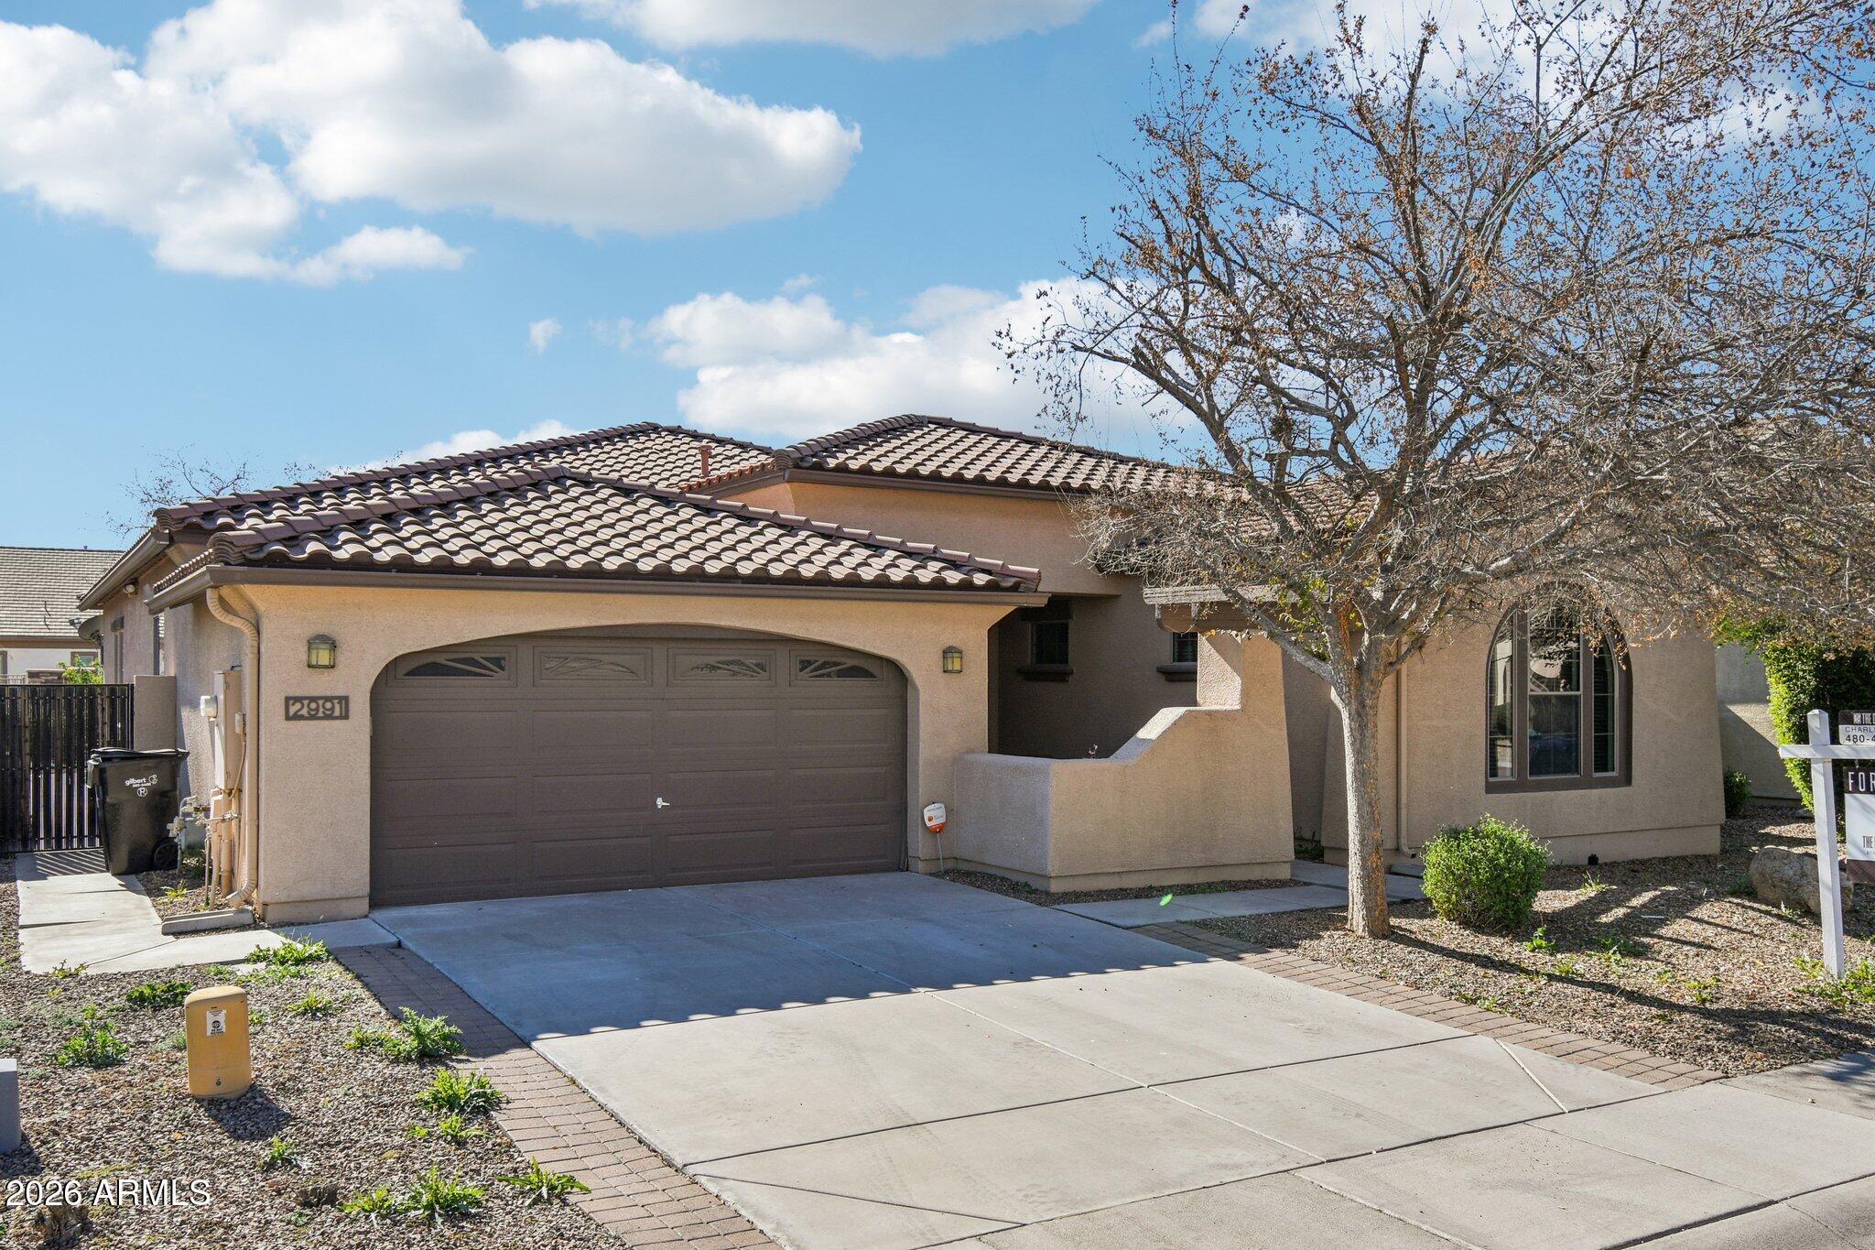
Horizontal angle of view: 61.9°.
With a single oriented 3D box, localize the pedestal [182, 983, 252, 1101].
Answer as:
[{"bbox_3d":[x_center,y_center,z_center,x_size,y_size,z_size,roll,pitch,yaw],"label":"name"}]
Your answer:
[{"bbox_3d":[-3.490,2.010,7.570,0.280,0.490,0.210,1,-2,-29],"label":"pedestal"}]

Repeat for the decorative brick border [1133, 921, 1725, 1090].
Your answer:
[{"bbox_3d":[2.812,2.342,9.918,0.520,0.080,4.400,1,0,-31],"label":"decorative brick border"}]

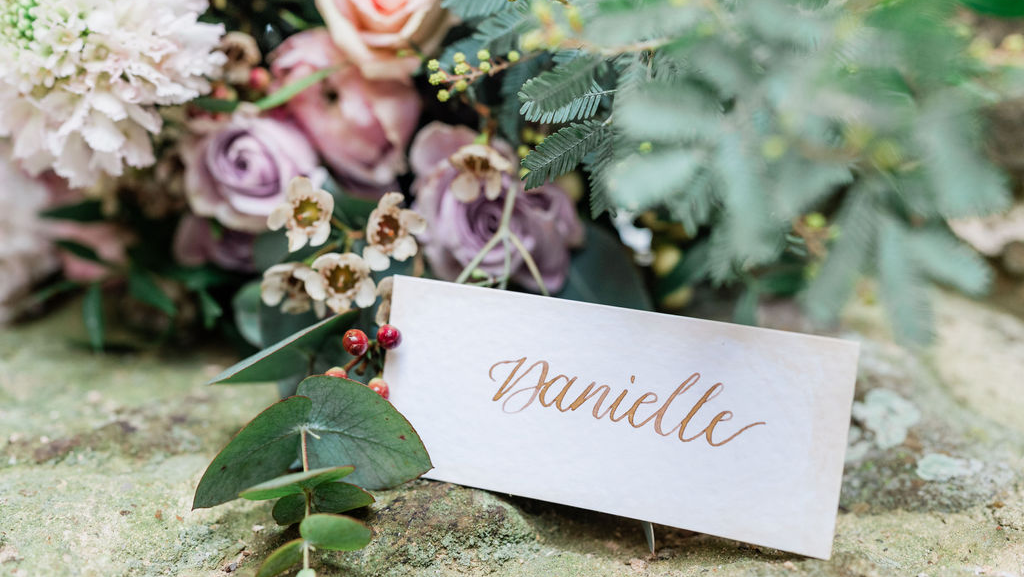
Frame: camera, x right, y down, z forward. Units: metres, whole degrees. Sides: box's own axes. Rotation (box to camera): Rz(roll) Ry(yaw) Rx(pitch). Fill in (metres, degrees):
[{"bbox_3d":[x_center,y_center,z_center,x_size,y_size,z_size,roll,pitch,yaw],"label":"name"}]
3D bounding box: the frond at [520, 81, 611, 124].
[{"bbox_3d":[0.015,-0.053,0.278,0.026,0.005,0.009,-10,54,-5],"label":"frond"}]

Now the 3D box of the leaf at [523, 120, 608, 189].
[{"bbox_3d":[0.014,-0.036,0.265,0.028,0.005,0.009,-36,53,-1],"label":"leaf"}]

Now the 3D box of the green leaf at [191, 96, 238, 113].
[{"bbox_3d":[-0.099,-0.061,0.330,0.019,0.006,0.009,-4,22,-11],"label":"green leaf"}]

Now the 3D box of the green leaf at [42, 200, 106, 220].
[{"bbox_3d":[-0.150,-0.027,0.344,0.023,0.006,0.009,-3,37,-13],"label":"green leaf"}]

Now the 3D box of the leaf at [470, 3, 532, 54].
[{"bbox_3d":[-0.003,-0.078,0.299,0.021,0.005,0.008,-33,58,0],"label":"leaf"}]

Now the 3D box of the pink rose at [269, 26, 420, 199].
[{"bbox_3d":[-0.053,-0.057,0.320,0.049,0.053,0.047,-1,19,-3],"label":"pink rose"}]

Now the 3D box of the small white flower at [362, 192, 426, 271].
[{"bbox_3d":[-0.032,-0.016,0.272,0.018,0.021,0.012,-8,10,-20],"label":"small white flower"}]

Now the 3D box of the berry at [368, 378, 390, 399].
[{"bbox_3d":[-0.036,0.027,0.270,0.007,0.007,0.007,0,22,0],"label":"berry"}]

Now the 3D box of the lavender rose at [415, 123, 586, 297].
[{"bbox_3d":[-0.004,-0.025,0.305,0.053,0.052,0.046,1,19,3],"label":"lavender rose"}]

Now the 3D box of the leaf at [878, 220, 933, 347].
[{"bbox_3d":[0.089,-0.002,0.225,0.011,0.029,0.005,-11,6,0],"label":"leaf"}]

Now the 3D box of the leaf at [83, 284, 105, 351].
[{"bbox_3d":[-0.156,0.011,0.370,0.008,0.026,0.007,-7,22,-17],"label":"leaf"}]

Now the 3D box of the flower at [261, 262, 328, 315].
[{"bbox_3d":[-0.059,0.000,0.270,0.018,0.015,0.013,7,20,19],"label":"flower"}]

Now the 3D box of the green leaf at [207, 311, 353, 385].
[{"bbox_3d":[-0.064,0.017,0.279,0.042,0.013,0.023,-19,12,-12],"label":"green leaf"}]

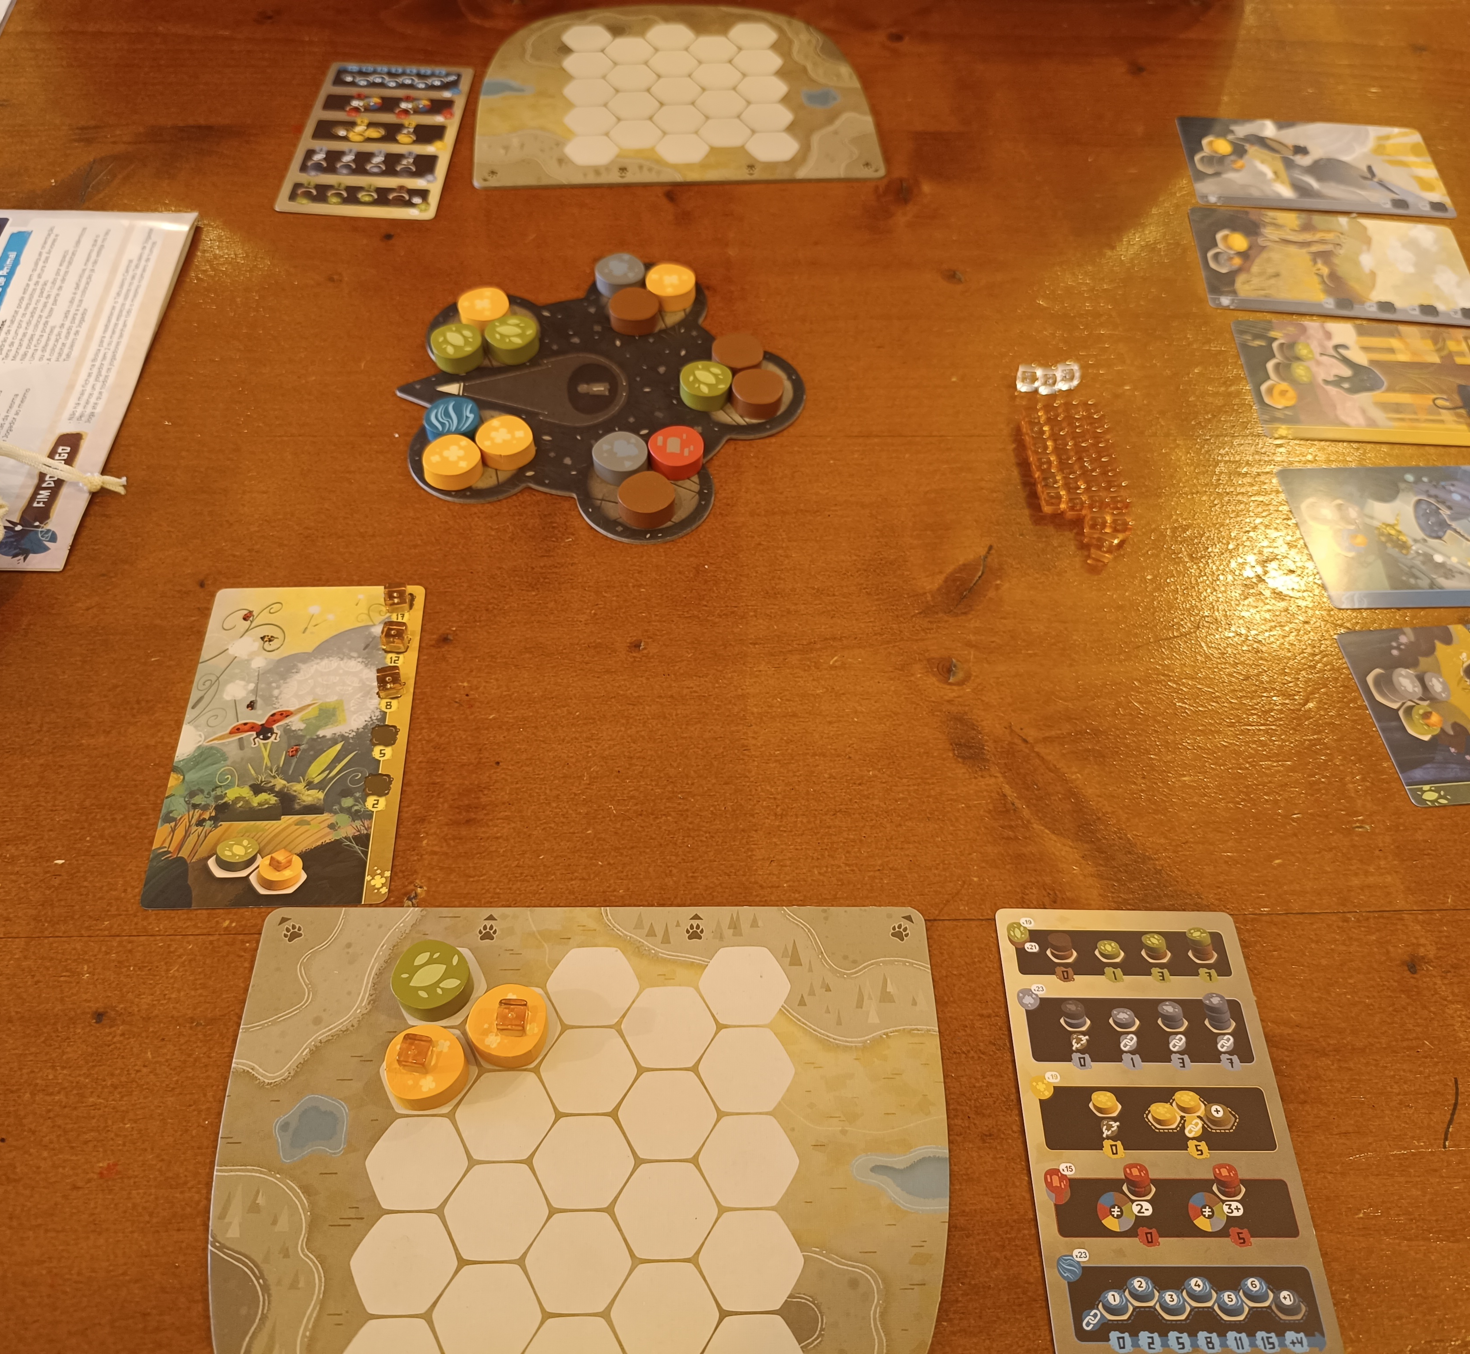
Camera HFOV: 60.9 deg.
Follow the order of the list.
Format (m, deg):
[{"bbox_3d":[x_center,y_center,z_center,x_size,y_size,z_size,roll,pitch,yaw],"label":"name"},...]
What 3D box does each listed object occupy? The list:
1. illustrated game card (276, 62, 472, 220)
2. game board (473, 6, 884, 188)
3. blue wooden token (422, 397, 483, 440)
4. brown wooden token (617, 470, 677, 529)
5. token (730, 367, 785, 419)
[{"bbox_3d":[-0.165,-0.251,0.585,0.070,0.001,0.120,2,55,-1],"label":"illustrated game card"},{"bbox_3d":[-0.030,-0.289,0.616,0.190,0.002,0.158,-3,55,-4],"label":"game board"},{"bbox_3d":[-0.106,-0.095,0.472,0.020,0.008,0.020,1,55,-1],"label":"blue wooden token"},{"bbox_3d":[-0.032,-0.064,0.453,0.021,0.008,0.021,1,55,-2],"label":"brown wooden token"},{"bbox_3d":[0.009,-0.110,0.486,0.020,0.008,0.020,1,55,-1],"label":"token"}]

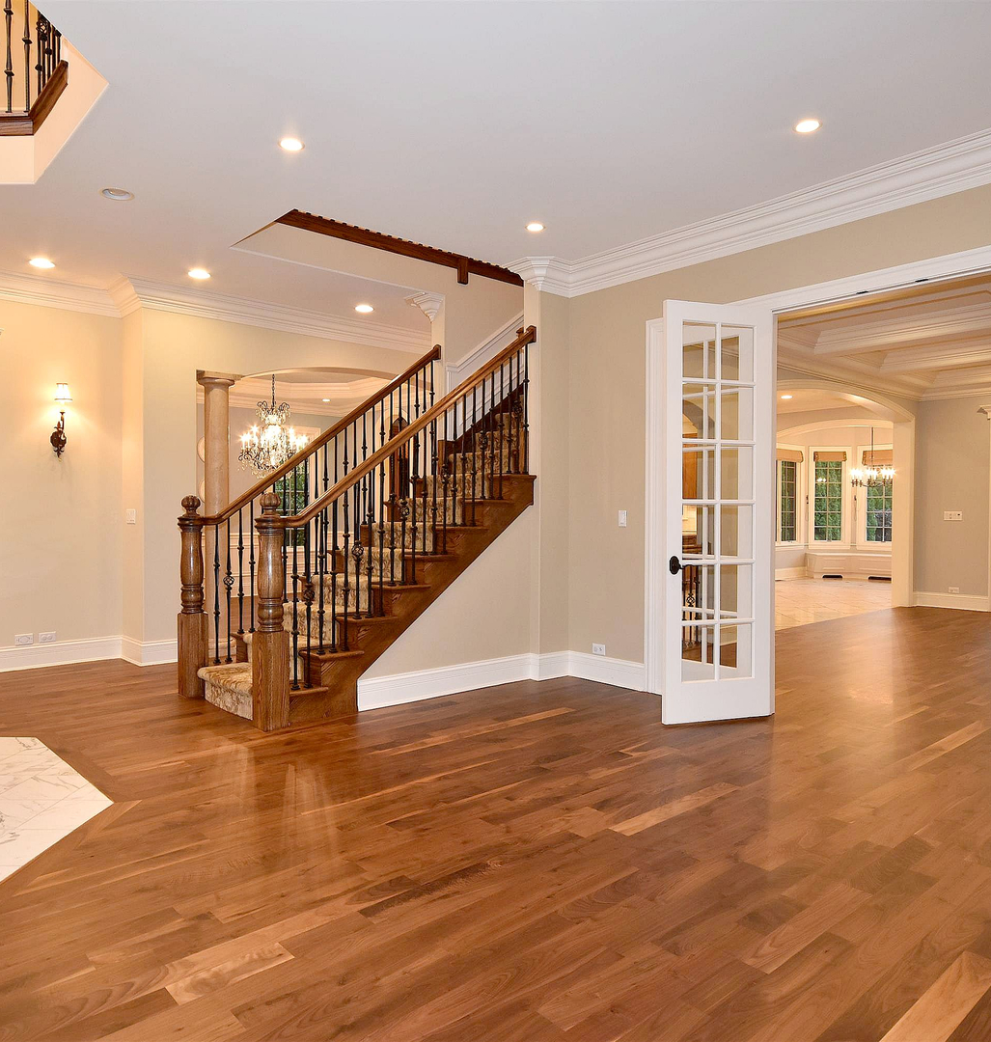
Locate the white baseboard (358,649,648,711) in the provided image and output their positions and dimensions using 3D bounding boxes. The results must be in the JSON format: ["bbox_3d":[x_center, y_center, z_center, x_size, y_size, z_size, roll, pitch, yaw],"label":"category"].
[{"bbox_3d":[0.108,1.069,5.027,1.745,0.185,0.830,0,1,-42],"label":"white baseboard"}]

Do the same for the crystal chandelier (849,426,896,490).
[{"bbox_3d":[6.311,-1.093,13.068,0.655,1.082,0.655,0,1,-42],"label":"crystal chandelier"}]

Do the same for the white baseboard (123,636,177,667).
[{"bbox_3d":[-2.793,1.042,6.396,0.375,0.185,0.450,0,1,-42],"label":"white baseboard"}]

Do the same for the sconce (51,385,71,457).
[{"bbox_3d":[-3.348,-0.774,6.043,0.130,0.570,0.210,0,1,-42],"label":"sconce"}]

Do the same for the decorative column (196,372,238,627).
[{"bbox_3d":[-2.368,-0.047,6.643,0.300,2.360,0.300,0,1,-42],"label":"decorative column"}]

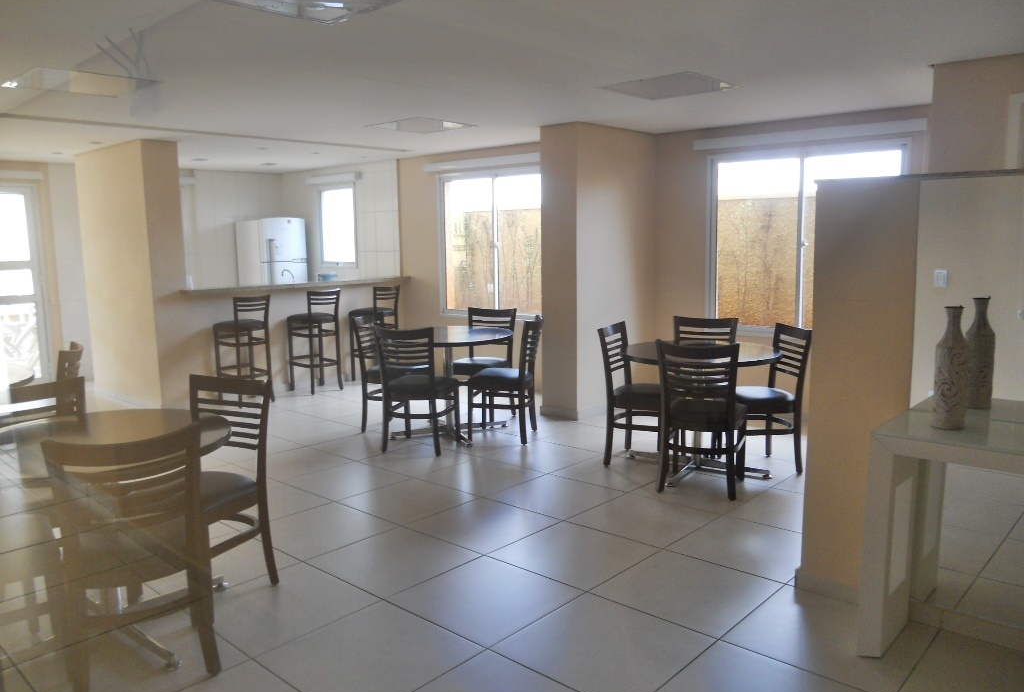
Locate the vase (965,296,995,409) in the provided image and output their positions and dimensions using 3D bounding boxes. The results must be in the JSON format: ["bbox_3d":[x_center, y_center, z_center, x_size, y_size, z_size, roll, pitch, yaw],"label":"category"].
[{"bbox_3d":[1.775,0.026,3.029,0.118,0.414,0.118,6,11,42],"label":"vase"}]

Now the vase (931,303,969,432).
[{"bbox_3d":[1.537,0.072,2.796,0.110,0.430,0.110,6,11,42],"label":"vase"}]

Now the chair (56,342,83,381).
[{"bbox_3d":[-2.749,0.454,4.592,0.525,0.888,0.455,-4,9,-20],"label":"chair"}]

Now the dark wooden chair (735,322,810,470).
[{"bbox_3d":[1.575,0.333,5.102,0.490,0.900,0.445,-2,8,-9],"label":"dark wooden chair"}]

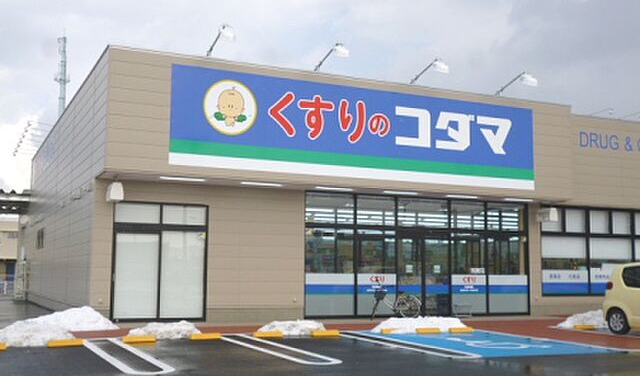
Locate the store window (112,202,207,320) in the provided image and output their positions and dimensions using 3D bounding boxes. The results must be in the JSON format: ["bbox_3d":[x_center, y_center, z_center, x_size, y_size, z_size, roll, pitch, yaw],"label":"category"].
[{"bbox_3d":[-3.715,1.743,17.744,2.206,2.747,0.180,3,-6,-24],"label":"store window"}]

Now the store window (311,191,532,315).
[{"bbox_3d":[2.851,1.895,20.763,7.161,3.206,0.200,3,-6,-24],"label":"store window"}]

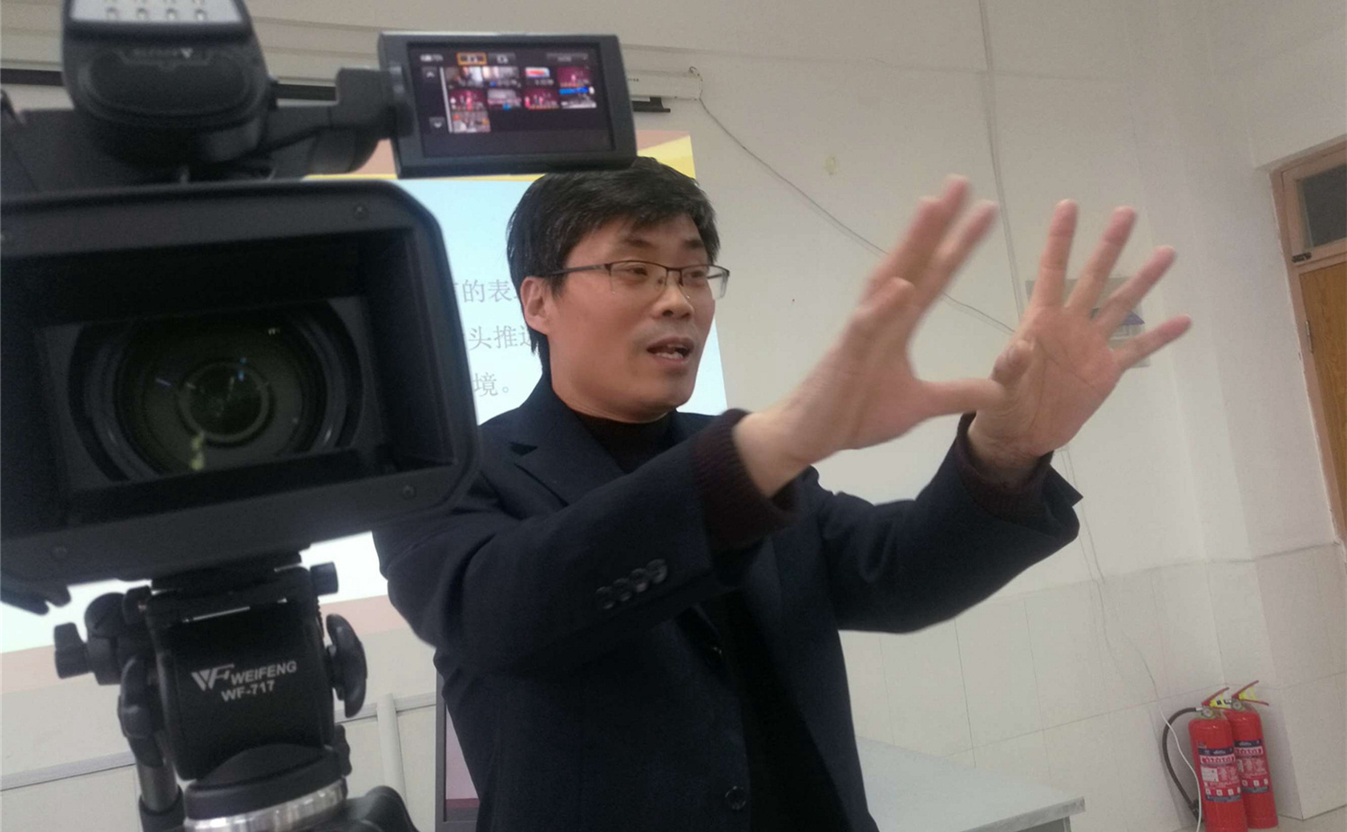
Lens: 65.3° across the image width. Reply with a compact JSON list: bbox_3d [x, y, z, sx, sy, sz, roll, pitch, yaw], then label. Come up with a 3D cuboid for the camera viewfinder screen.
[{"bbox_3d":[-0.063,-0.123,0.412,0.078,0.044,0.012,-8,1,-22],"label":"camera viewfinder screen"}]

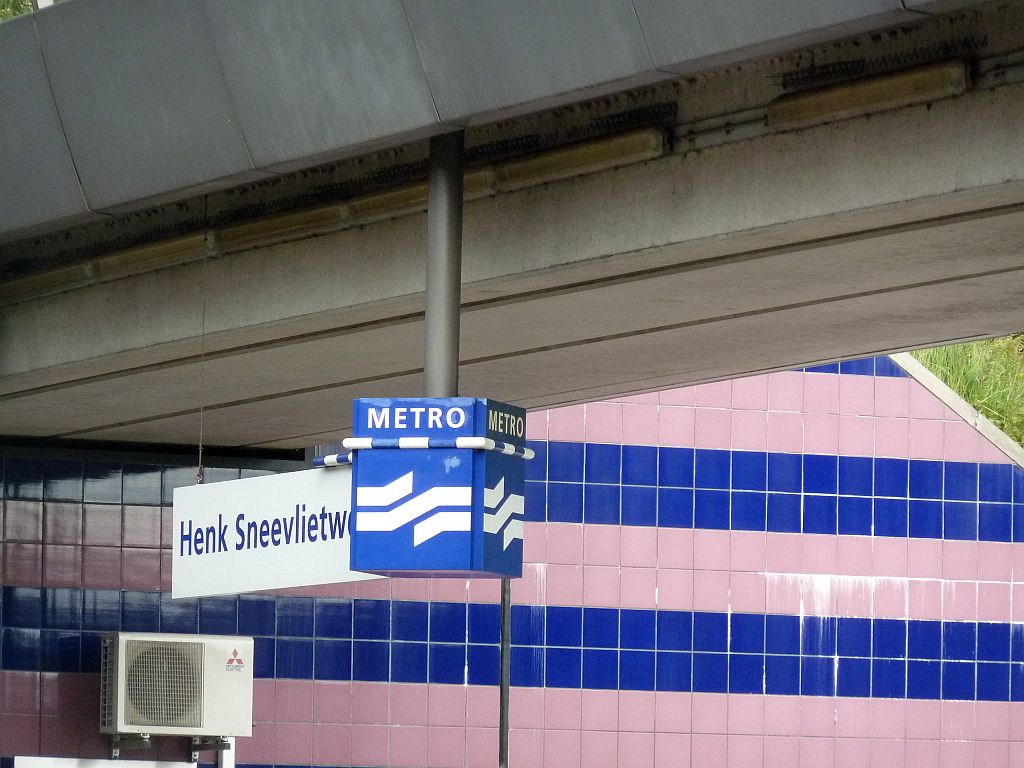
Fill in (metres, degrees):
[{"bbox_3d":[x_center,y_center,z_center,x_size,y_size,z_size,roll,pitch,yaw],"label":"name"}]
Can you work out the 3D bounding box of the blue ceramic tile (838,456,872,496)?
[{"bbox_3d":[2.046,0.549,39.697,0.230,0.230,0.012,3,-5,-26],"label":"blue ceramic tile"}]

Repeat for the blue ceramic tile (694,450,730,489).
[{"bbox_3d":[1.153,0.492,38.342,0.233,0.230,0.012,3,-5,-27],"label":"blue ceramic tile"}]

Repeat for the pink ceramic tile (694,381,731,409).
[{"bbox_3d":[1.193,0.024,39.459,0.236,0.236,0.010,3,-5,-26],"label":"pink ceramic tile"}]

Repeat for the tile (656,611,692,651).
[{"bbox_3d":[0.936,1.427,38.364,0.227,0.223,0.010,3,-5,-26],"label":"tile"}]

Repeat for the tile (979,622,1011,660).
[{"bbox_3d":[2.908,1.558,40.176,0.236,0.236,0.010,3,-5,-26],"label":"tile"}]

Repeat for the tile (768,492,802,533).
[{"bbox_3d":[1.571,0.746,38.537,0.233,0.230,0.012,3,-5,-27],"label":"tile"}]

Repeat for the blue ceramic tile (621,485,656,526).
[{"bbox_3d":[0.738,0.712,38.969,0.234,0.234,0.010,3,-5,-26],"label":"blue ceramic tile"}]

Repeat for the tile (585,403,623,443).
[{"bbox_3d":[0.533,0.227,38.889,0.232,0.232,0.010,3,-5,-26],"label":"tile"}]

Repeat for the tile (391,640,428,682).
[{"bbox_3d":[-0.593,1.602,38.238,0.232,0.232,0.010,3,-5,-26],"label":"tile"}]

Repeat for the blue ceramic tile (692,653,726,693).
[{"bbox_3d":[1.153,1.686,38.838,0.237,0.237,0.012,3,-5,-27],"label":"blue ceramic tile"}]

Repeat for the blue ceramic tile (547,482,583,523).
[{"bbox_3d":[0.307,0.688,38.471,0.237,0.237,0.012,3,-5,-27],"label":"blue ceramic tile"}]

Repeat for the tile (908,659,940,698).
[{"bbox_3d":[2.456,1.767,39.707,0.232,0.232,0.010,3,-5,-26],"label":"tile"}]

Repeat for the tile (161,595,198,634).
[{"bbox_3d":[-1.840,1.270,36.774,0.233,0.230,0.012,3,-5,-27],"label":"tile"}]

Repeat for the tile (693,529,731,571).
[{"bbox_3d":[1.146,0.956,38.307,0.233,0.230,0.012,3,-5,-27],"label":"tile"}]

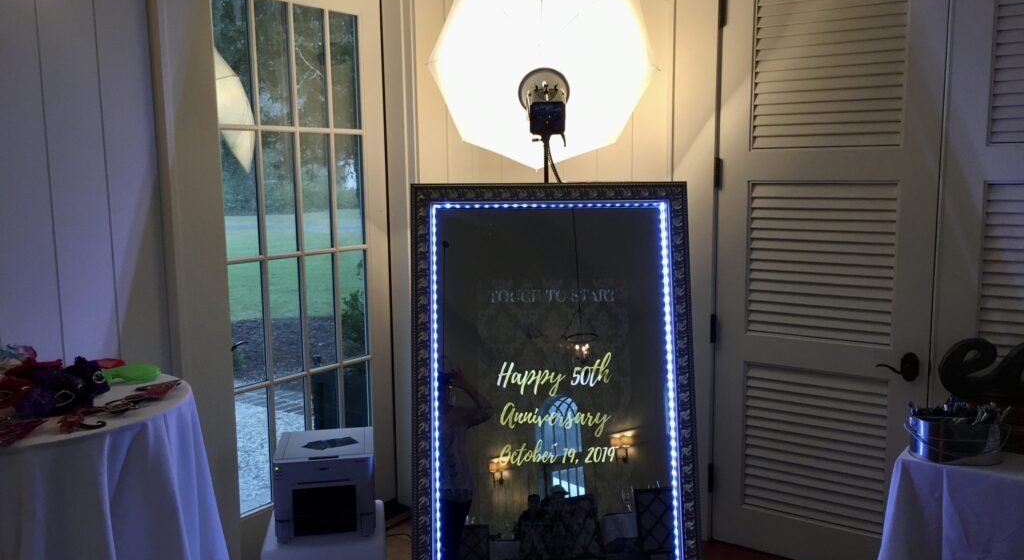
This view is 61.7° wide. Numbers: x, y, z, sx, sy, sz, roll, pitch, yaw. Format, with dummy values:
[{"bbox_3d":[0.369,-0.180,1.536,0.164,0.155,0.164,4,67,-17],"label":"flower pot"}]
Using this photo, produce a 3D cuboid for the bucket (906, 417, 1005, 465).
[{"bbox_3d":[1.335,0.462,2.602,0.285,0.128,0.285,3,9,28],"label":"bucket"}]

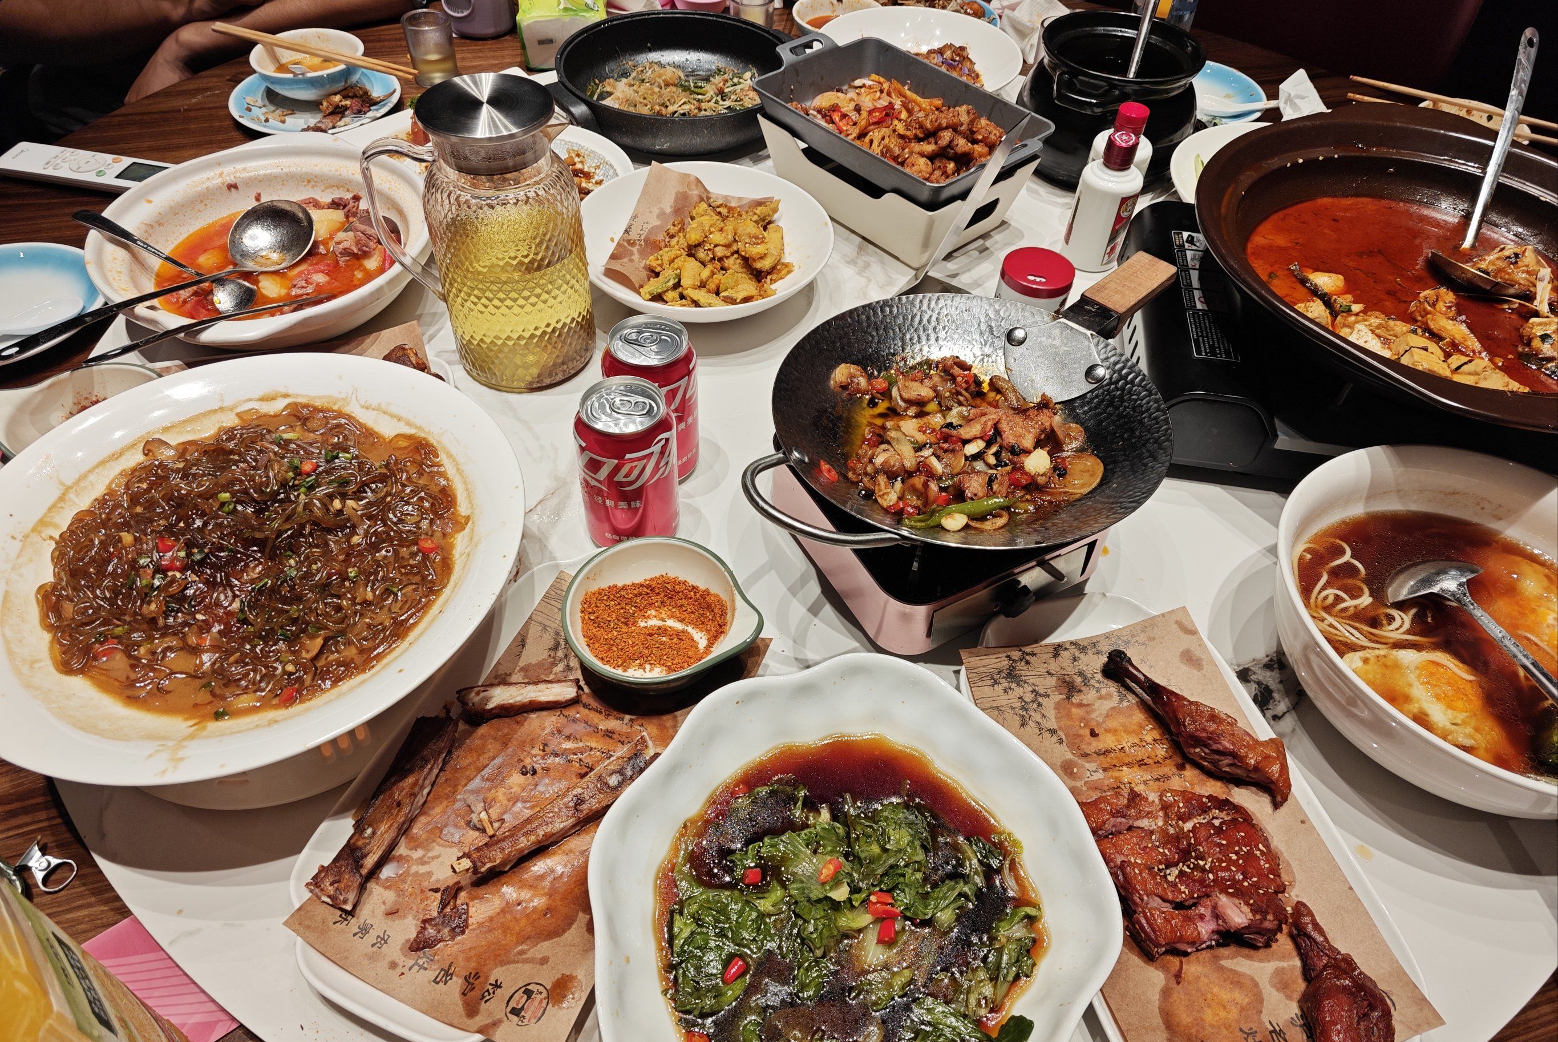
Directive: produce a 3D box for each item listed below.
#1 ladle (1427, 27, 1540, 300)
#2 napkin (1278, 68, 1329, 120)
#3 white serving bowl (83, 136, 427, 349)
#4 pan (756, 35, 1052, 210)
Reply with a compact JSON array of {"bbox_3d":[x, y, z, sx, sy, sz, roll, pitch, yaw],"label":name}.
[{"bbox_3d":[0.591,-0.292,0.840,0.085,0.060,0.267,22,75,16],"label":"ladle"},{"bbox_3d":[0.635,-0.509,1.249,0.080,0.045,0.090,27,52,20],"label":"napkin"},{"bbox_3d":[-0.424,-0.220,0.880,0.275,0.070,0.310,-2,48,-5],"label":"white serving bowl"},{"bbox_3d":[0.112,-0.372,0.975,0.172,0.056,0.297,-33,57,-28],"label":"pan"}]

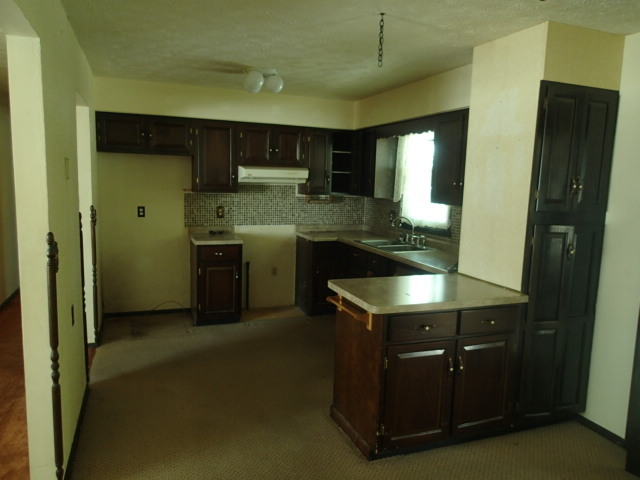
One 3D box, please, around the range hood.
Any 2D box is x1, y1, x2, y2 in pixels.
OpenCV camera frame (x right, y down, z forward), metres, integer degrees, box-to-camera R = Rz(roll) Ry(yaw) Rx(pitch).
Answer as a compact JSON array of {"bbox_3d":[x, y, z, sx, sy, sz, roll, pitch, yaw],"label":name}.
[{"bbox_3d":[-0.570,-0.741,5.267,0.780,0.159,0.476,-1,8,-21],"label":"range hood"}]

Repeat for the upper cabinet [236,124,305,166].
[{"bbox_3d":[-0.583,-1.066,5.299,0.772,0.451,0.325,-1,8,-21],"label":"upper cabinet"}]

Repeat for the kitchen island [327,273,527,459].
[{"bbox_3d":[0.638,0.751,2.964,1.043,0.907,0.642,-1,8,-21],"label":"kitchen island"}]

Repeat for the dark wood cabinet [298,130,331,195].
[{"bbox_3d":[-0.107,-0.933,5.544,0.388,0.769,0.330,-1,8,-21],"label":"dark wood cabinet"}]

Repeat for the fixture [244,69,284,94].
[{"bbox_3d":[-0.468,-1.357,3.964,0.348,0.202,0.172,-1,8,-21],"label":"fixture"}]

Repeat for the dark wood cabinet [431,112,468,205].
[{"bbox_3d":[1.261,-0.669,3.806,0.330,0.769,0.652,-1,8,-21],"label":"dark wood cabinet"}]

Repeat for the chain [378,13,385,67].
[{"bbox_3d":[0.342,-1.114,2.581,0.026,0.286,0.026,2,7,0],"label":"chain"}]

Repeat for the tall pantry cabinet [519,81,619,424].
[{"bbox_3d":[1.428,0.114,3.171,0.622,2.163,0.612,-1,8,-21],"label":"tall pantry cabinet"}]

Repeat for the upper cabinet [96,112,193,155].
[{"bbox_3d":[-1.813,-1.082,4.817,0.910,0.379,0.325,-1,8,-21],"label":"upper cabinet"}]

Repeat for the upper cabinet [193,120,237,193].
[{"bbox_3d":[-1.181,-0.912,5.136,0.470,0.769,0.330,-1,8,-21],"label":"upper cabinet"}]

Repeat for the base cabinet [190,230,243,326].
[{"bbox_3d":[-1.161,0.416,5.115,0.480,0.913,0.628,-1,8,-21],"label":"base cabinet"}]

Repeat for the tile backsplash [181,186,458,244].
[{"bbox_3d":[-0.069,-0.251,4.612,2.259,0.480,2.259,-1,8,-21],"label":"tile backsplash"}]

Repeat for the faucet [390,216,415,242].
[{"bbox_3d":[0.878,-0.099,4.854,0.283,0.293,0.061,-1,8,-21],"label":"faucet"}]

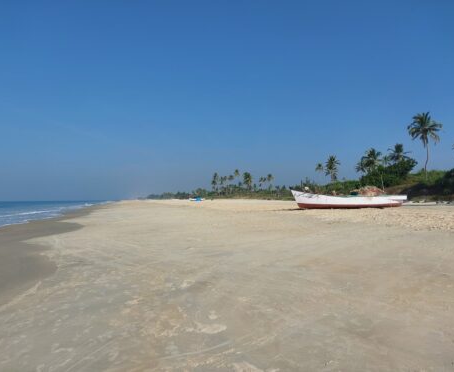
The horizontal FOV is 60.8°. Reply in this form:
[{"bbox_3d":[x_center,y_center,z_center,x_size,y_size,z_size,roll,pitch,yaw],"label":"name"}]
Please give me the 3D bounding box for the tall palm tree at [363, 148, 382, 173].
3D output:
[{"bbox_3d":[43.099,-6.391,115.000,5.647,9.512,5.647,0,-2,0],"label":"tall palm tree"}]

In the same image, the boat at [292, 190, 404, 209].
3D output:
[{"bbox_3d":[9.850,1.090,31.000,9.500,1.500,2.200,0,-2,-3],"label":"boat"}]

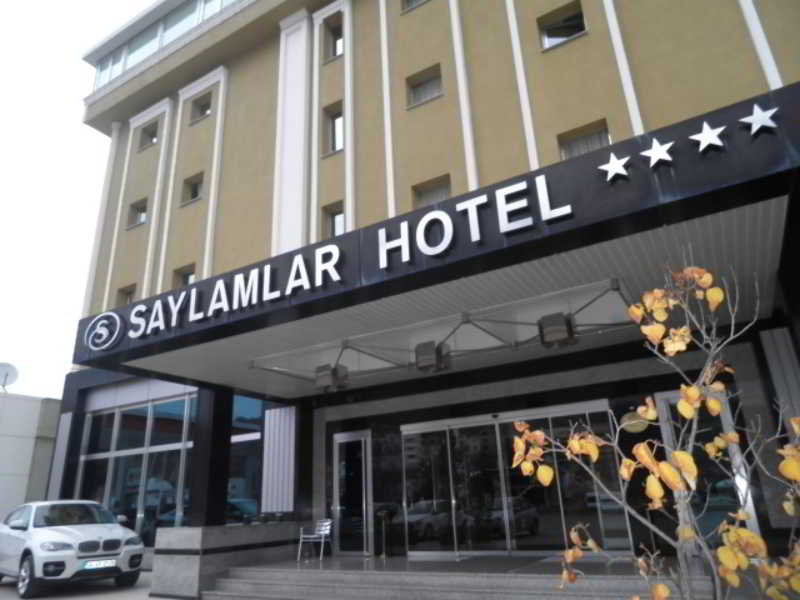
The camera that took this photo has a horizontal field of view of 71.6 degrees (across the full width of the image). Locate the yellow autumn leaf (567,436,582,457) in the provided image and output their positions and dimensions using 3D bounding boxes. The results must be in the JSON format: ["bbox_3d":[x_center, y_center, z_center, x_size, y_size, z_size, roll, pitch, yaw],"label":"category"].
[{"bbox_3d":[0.661,0.555,2.100,0.058,0.073,0.040,-8,-21,15],"label":"yellow autumn leaf"}]

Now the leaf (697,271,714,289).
[{"bbox_3d":[1.074,-0.072,1.950,0.063,0.063,0.030,-14,-24,28],"label":"leaf"}]

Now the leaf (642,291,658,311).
[{"bbox_3d":[0.881,0.002,1.950,0.056,0.070,0.030,-12,-23,24],"label":"leaf"}]

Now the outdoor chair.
[{"bbox_3d":[-1.728,5.070,11.731,0.570,0.750,0.560,-14,-23,28],"label":"outdoor chair"}]

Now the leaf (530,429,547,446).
[{"bbox_3d":[0.487,0.483,1.950,0.056,0.063,0.030,-7,-21,12],"label":"leaf"}]

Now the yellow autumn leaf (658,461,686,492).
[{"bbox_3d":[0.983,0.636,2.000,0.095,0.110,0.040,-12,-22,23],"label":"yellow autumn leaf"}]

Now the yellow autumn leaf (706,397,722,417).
[{"bbox_3d":[1.191,0.403,2.100,0.058,0.075,0.035,-13,-23,27],"label":"yellow autumn leaf"}]

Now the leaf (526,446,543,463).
[{"bbox_3d":[0.473,0.543,1.950,0.056,0.056,0.030,-7,-21,12],"label":"leaf"}]

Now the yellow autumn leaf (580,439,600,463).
[{"bbox_3d":[0.721,0.570,2.100,0.072,0.085,0.040,-9,-21,17],"label":"yellow autumn leaf"}]

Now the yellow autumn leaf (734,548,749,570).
[{"bbox_3d":[1.139,0.866,1.850,0.047,0.073,0.030,-13,-23,26],"label":"yellow autumn leaf"}]

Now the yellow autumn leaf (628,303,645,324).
[{"bbox_3d":[0.831,0.048,1.950,0.056,0.077,0.030,-12,-22,22],"label":"yellow autumn leaf"}]

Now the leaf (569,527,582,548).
[{"bbox_3d":[0.664,0.895,2.100,0.052,0.075,0.035,-8,-21,14],"label":"leaf"}]

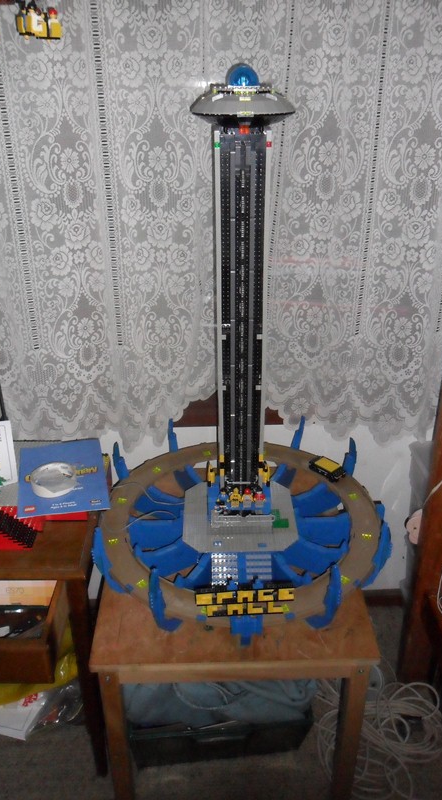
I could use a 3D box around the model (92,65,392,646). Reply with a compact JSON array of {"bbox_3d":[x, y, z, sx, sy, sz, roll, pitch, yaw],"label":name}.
[{"bbox_3d":[0.038,-0.087,1.104,0.600,0.884,0.600,0,28,1],"label":"model"}]

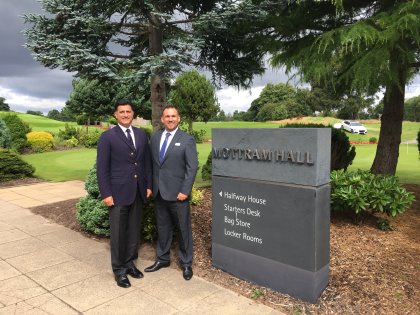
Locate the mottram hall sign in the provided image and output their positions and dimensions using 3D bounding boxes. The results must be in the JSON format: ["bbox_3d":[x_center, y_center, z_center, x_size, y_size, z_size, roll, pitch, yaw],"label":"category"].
[{"bbox_3d":[0.552,0.463,3.488,1.197,1.500,0.263,4,6,43],"label":"mottram hall sign"}]

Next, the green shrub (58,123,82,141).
[{"bbox_3d":[-10.286,-1.694,25.947,1.650,1.500,1.500,0,4,0],"label":"green shrub"}]

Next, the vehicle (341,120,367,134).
[{"bbox_3d":[16.898,-3.517,41.352,1.830,1.430,4.500,-1,11,-4],"label":"vehicle"}]

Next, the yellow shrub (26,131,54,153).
[{"bbox_3d":[-10.834,-0.949,22.494,1.650,1.400,1.550,0,4,0],"label":"yellow shrub"}]

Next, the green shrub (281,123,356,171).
[{"bbox_3d":[2.669,-0.105,8.818,1.850,1.550,1.750,0,4,0],"label":"green shrub"}]

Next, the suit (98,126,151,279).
[{"bbox_3d":[-0.878,0.423,3.613,0.490,1.510,0.320,-2,5,-25],"label":"suit"}]

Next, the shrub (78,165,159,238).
[{"bbox_3d":[-1.383,0.590,5.261,1.080,1.030,1.080,0,4,0],"label":"shrub"}]

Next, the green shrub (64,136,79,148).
[{"bbox_3d":[-9.840,-0.947,25.001,1.000,0.900,1.000,0,4,0],"label":"green shrub"}]

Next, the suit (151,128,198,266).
[{"bbox_3d":[-0.382,0.428,3.784,0.480,1.470,0.310,1,4,12],"label":"suit"}]

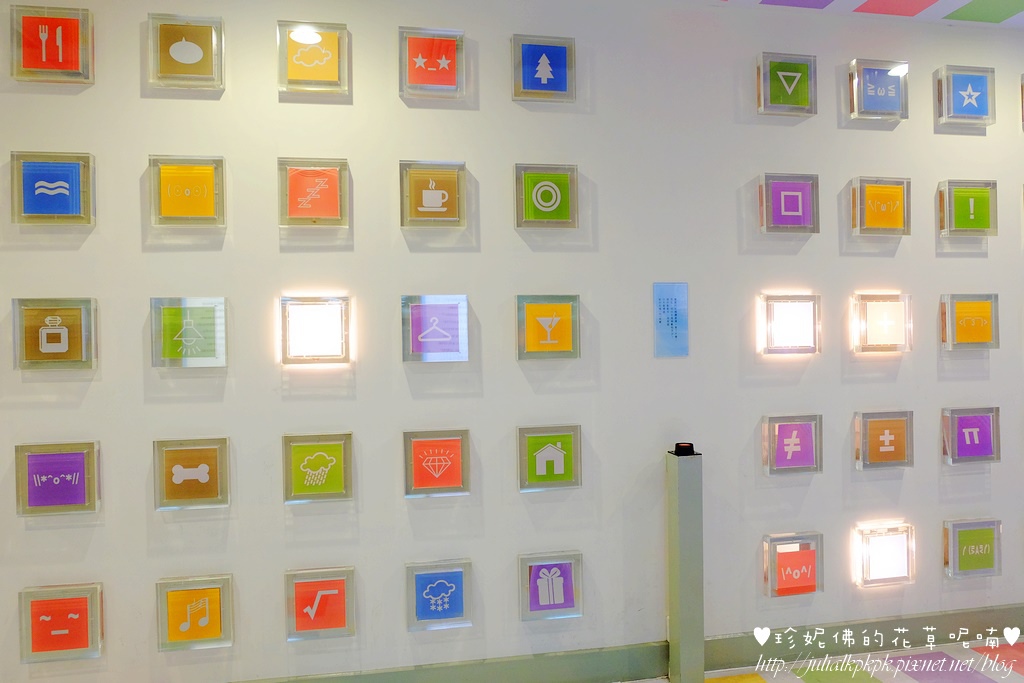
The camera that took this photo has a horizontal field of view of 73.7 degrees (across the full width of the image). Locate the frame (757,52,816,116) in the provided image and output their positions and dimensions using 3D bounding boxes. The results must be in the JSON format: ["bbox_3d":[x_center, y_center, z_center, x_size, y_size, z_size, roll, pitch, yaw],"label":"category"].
[{"bbox_3d":[1.128,-1.046,2.795,0.240,0.240,0.045,-1,0,-10],"label":"frame"}]

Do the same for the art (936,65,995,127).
[{"bbox_3d":[1.959,-1.053,2.937,0.240,0.240,0.043,-1,0,-10],"label":"art"}]

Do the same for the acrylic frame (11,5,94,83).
[{"bbox_3d":[-1.358,-0.876,2.022,0.210,0.210,0.044,-1,0,-10],"label":"acrylic frame"}]

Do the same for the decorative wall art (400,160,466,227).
[{"bbox_3d":[-0.293,-0.542,2.536,0.240,0.240,0.043,-1,0,-10],"label":"decorative wall art"}]

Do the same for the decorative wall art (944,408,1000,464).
[{"bbox_3d":[1.984,0.405,2.944,0.240,0.240,0.045,-1,0,-10],"label":"decorative wall art"}]

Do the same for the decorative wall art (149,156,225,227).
[{"bbox_3d":[-1.133,-0.525,2.398,0.240,0.240,0.045,-1,0,-10],"label":"decorative wall art"}]

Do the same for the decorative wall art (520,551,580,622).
[{"bbox_3d":[0.132,0.818,2.294,0.210,0.210,0.044,-1,0,-10],"label":"decorative wall art"}]

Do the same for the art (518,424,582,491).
[{"bbox_3d":[0.126,0.389,2.293,0.210,0.210,0.044,-1,0,-10],"label":"art"}]

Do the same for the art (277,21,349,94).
[{"bbox_3d":[-0.626,-0.891,2.155,0.210,0.210,0.044,-1,0,-10],"label":"art"}]

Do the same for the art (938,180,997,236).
[{"bbox_3d":[1.971,-0.568,2.943,0.240,0.240,0.045,-1,0,-10],"label":"art"}]

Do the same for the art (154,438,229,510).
[{"bbox_3d":[-1.120,0.464,2.400,0.240,0.240,0.045,-1,0,-10],"label":"art"}]

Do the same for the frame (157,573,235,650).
[{"bbox_3d":[-1.105,0.950,2.389,0.240,0.240,0.043,-1,0,-10],"label":"frame"}]

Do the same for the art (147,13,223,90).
[{"bbox_3d":[-1.135,-1.010,2.387,0.240,0.240,0.043,-1,0,-10],"label":"art"}]

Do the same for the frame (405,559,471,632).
[{"bbox_3d":[-0.265,0.927,2.507,0.235,0.235,0.051,-1,0,-10],"label":"frame"}]

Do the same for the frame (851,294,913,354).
[{"bbox_3d":[1.558,-0.077,2.864,0.240,0.240,0.043,-1,0,-10],"label":"frame"}]

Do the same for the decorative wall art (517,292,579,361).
[{"bbox_3d":[0.135,-0.051,2.579,0.235,0.235,0.051,-1,0,-10],"label":"decorative wall art"}]

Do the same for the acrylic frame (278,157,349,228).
[{"bbox_3d":[-0.712,-0.532,2.461,0.240,0.240,0.043,-1,0,-10],"label":"acrylic frame"}]

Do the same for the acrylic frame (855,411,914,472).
[{"bbox_3d":[1.375,0.364,2.520,0.210,0.210,0.044,-1,0,-10],"label":"acrylic frame"}]

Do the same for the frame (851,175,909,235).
[{"bbox_3d":[1.552,-0.562,2.864,0.240,0.240,0.043,-1,0,-10],"label":"frame"}]

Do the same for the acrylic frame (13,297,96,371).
[{"bbox_3d":[-1.519,-0.025,2.276,0.235,0.235,0.051,-1,0,-10],"label":"acrylic frame"}]

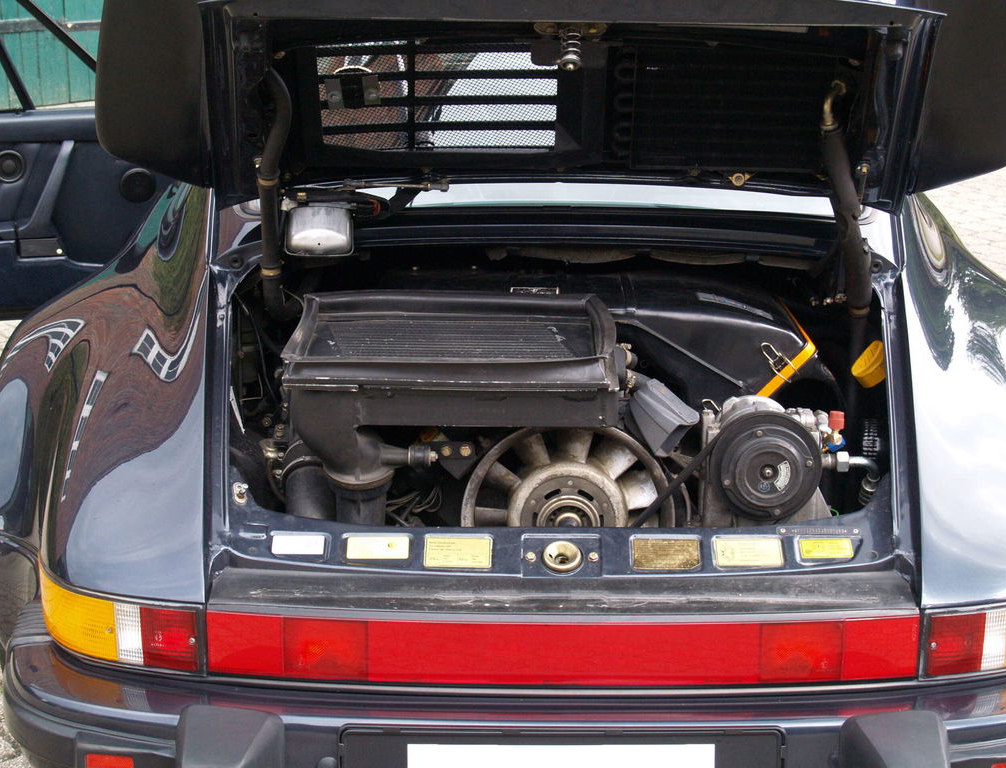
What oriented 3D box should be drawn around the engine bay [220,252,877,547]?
[{"bbox_3d":[0.082,0.052,2.793,0.950,0.400,0.620,0,16,1],"label":"engine bay"}]

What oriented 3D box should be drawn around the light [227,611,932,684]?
[{"bbox_3d":[0.075,0.319,2.444,0.888,0.083,0.070,0,16,1],"label":"light"}]

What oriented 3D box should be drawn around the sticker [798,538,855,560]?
[{"bbox_3d":[0.413,0.210,2.490,0.072,0.004,0.031,0,51,1],"label":"sticker"}]

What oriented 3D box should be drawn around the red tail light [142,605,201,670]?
[{"bbox_3d":[-0.419,0.318,2.474,0.077,0.083,0.050,4,16,13],"label":"red tail light"}]

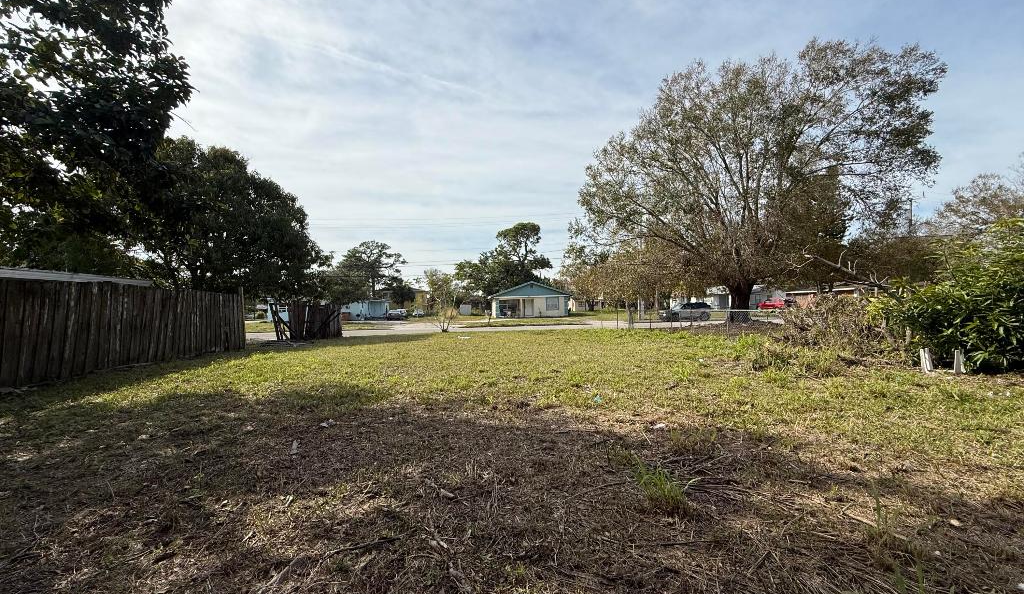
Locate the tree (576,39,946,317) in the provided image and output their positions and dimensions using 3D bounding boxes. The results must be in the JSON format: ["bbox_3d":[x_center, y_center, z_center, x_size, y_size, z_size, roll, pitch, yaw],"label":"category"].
[{"bbox_3d":[14.639,-6.637,26.300,18.800,16.200,17.500,-1,-1,0],"label":"tree"}]

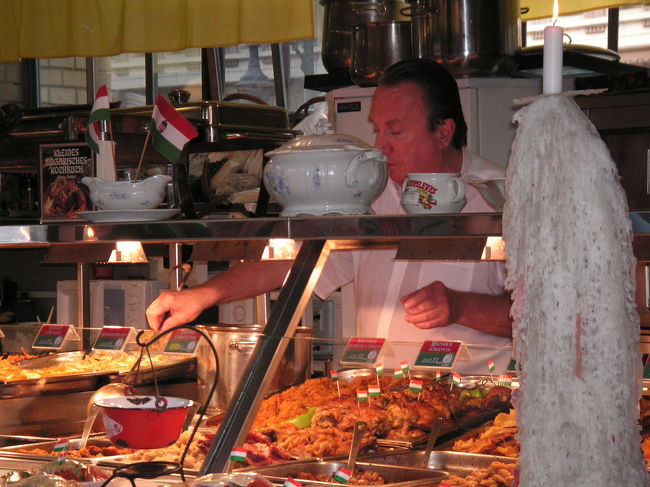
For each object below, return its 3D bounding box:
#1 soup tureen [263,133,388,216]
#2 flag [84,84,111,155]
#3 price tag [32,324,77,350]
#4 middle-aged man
[{"bbox_3d":[0.002,-0.130,3.900,0.220,0.165,0.295,0,0,-44],"label":"soup tureen"},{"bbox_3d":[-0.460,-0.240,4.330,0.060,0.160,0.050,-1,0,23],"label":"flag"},{"bbox_3d":[-0.555,0.193,4.420,0.046,0.048,0.096,0,0,-44],"label":"price tag"},{"bbox_3d":[0.090,0.490,4.300,0.880,1.720,0.520,-1,0,43],"label":"middle-aged man"}]

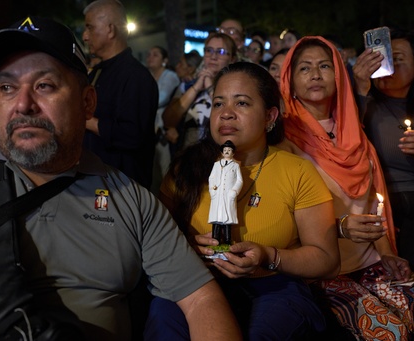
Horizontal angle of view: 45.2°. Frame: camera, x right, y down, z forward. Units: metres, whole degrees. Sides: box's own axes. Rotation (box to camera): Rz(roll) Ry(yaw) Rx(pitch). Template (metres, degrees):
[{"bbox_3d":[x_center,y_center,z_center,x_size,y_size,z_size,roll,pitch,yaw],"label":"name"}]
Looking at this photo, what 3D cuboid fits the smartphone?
[{"bbox_3d":[0.566,-0.386,1.632,0.076,0.160,0.009,-9,24,16],"label":"smartphone"}]

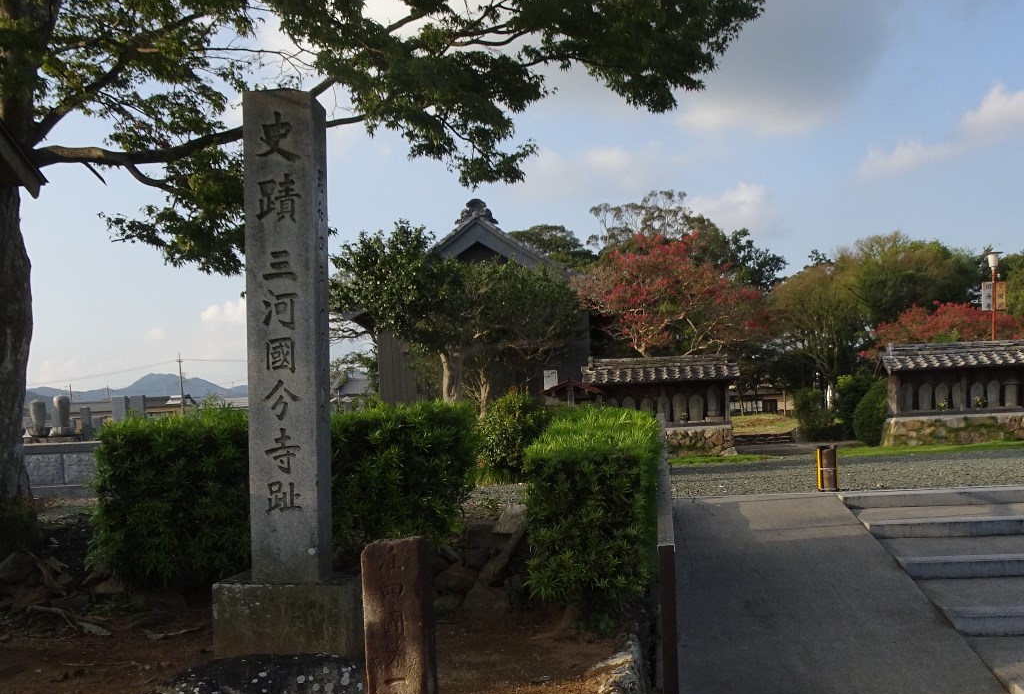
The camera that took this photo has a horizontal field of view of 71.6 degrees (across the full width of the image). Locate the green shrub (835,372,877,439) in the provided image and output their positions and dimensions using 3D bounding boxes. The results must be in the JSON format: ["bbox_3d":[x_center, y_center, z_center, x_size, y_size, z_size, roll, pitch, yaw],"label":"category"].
[{"bbox_3d":[8.050,1.330,16.500,1.100,1.550,1.050,-2,-3,26],"label":"green shrub"}]

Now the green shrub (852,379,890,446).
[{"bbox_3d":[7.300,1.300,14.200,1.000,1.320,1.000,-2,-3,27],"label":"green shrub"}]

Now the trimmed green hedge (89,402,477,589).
[{"bbox_3d":[-1.520,1.030,5.150,2.450,1.220,0.850,-1,-2,0],"label":"trimmed green hedge"}]

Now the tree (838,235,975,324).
[{"bbox_3d":[16.670,-0.930,30.000,6.100,7.700,6.000,-3,-3,29],"label":"tree"}]

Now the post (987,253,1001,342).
[{"bbox_3d":[12.550,-0.150,18.500,0.370,4.600,0.370,-3,-3,34],"label":"post"}]

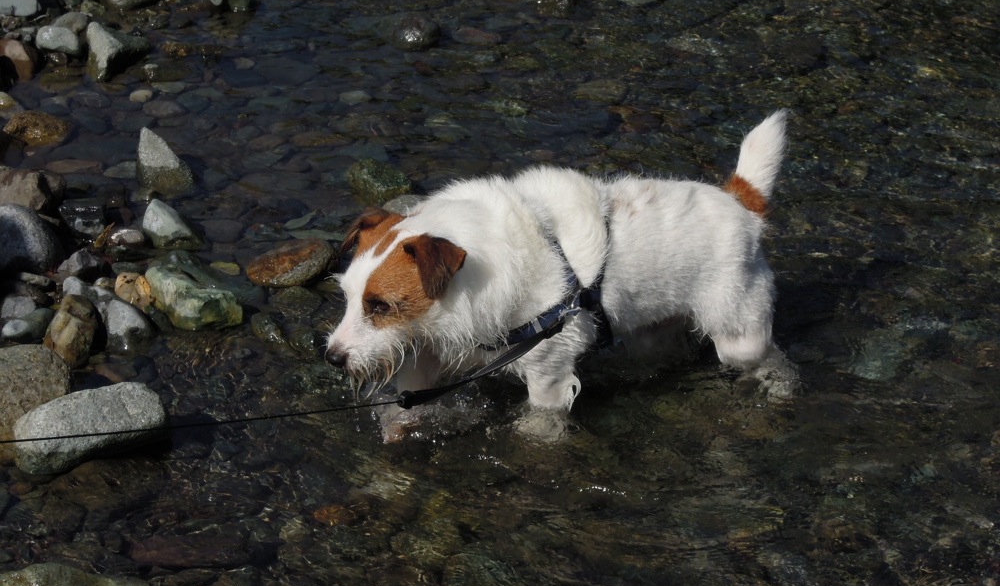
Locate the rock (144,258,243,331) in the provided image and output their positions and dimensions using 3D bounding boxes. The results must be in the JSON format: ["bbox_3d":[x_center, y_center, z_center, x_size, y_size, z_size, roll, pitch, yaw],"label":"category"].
[{"bbox_3d":[-0.365,-0.003,3.451,0.117,0.079,0.113,0,29,0],"label":"rock"}]

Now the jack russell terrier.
[{"bbox_3d":[0.062,-0.018,3.240,0.510,0.355,0.190,-10,31,-17],"label":"jack russell terrier"}]

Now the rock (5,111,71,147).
[{"bbox_3d":[-0.620,-0.220,3.871,0.093,0.041,0.063,0,29,0],"label":"rock"}]

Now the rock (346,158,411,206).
[{"bbox_3d":[-0.156,-0.144,3.743,0.085,0.052,0.070,0,29,0],"label":"rock"}]

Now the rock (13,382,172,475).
[{"bbox_3d":[-0.449,0.147,3.167,0.168,0.078,0.098,-9,27,-18],"label":"rock"}]

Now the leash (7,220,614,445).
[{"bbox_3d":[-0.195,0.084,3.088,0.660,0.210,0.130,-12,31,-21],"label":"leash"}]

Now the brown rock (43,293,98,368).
[{"bbox_3d":[-0.502,0.044,3.377,0.062,0.080,0.065,0,26,0],"label":"brown rock"}]

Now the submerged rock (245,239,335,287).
[{"bbox_3d":[-0.261,-0.038,3.595,0.112,0.052,0.078,-10,28,-20],"label":"submerged rock"}]

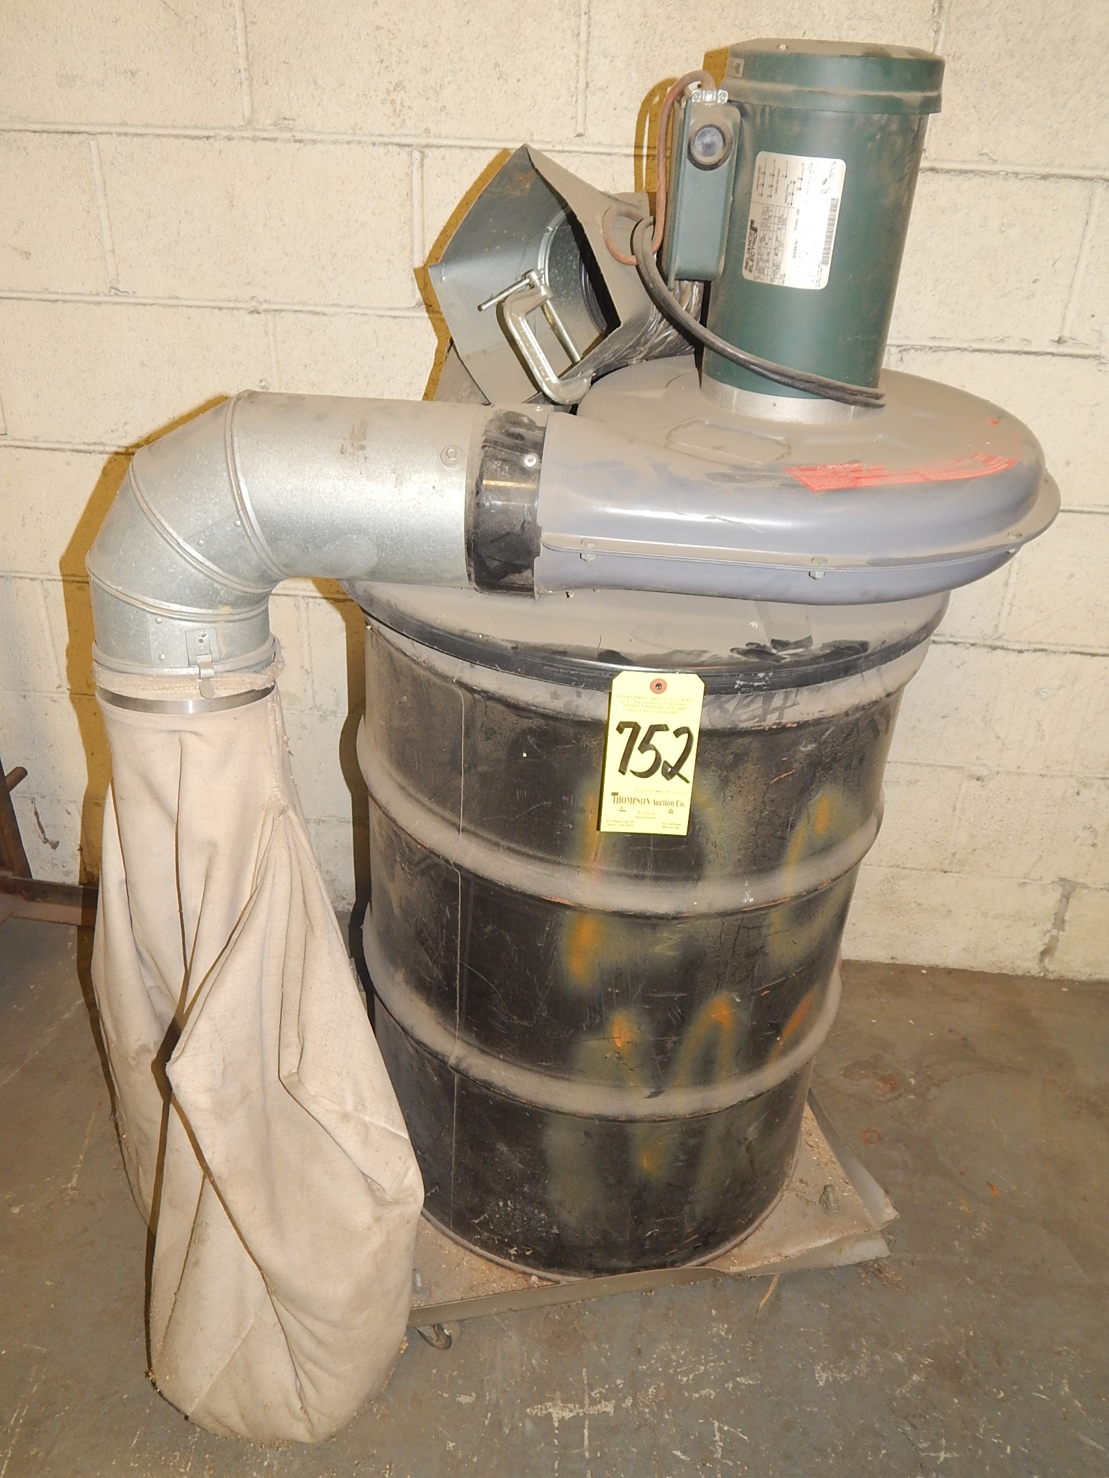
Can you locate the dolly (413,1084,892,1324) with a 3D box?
[{"bbox_3d":[0.043,0.523,1.719,0.644,0.081,0.624,-4,32,-12],"label":"dolly"}]

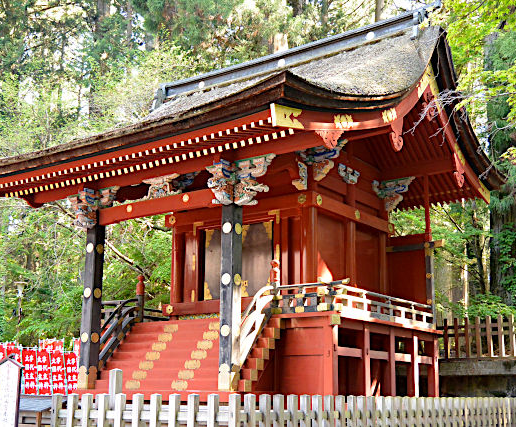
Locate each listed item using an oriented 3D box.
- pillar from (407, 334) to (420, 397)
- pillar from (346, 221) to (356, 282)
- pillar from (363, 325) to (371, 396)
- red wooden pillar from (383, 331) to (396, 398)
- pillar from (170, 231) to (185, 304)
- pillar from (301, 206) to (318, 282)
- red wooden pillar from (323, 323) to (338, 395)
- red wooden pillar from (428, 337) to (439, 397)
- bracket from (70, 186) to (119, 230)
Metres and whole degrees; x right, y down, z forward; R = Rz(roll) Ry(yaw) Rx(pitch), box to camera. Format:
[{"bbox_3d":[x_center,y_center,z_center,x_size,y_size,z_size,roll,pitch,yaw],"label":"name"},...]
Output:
[{"bbox_3d":[2.931,2.893,13.803,0.154,1.188,0.155,-9,-16,35],"label":"pillar"},{"bbox_3d":[1.844,1.081,14.553,0.290,1.822,0.290,-9,-16,35],"label":"pillar"},{"bbox_3d":[1.776,2.507,12.242,0.154,1.188,0.155,-9,-16,35],"label":"pillar"},{"bbox_3d":[2.346,2.698,13.012,0.154,1.188,0.155,-9,-16,35],"label":"red wooden pillar"},{"bbox_3d":[-1.645,1.075,15.128,0.290,1.632,0.290,1,-13,0],"label":"pillar"},{"bbox_3d":[0.919,0.772,13.304,0.290,1.822,0.290,1,-13,0],"label":"pillar"},{"bbox_3d":[1.149,2.298,11.396,0.154,1.188,0.158,-9,-16,35],"label":"red wooden pillar"},{"bbox_3d":[3.496,3.081,14.566,0.154,1.188,0.155,-9,-16,35],"label":"red wooden pillar"},{"bbox_3d":[-3.059,-0.075,13.378,1.170,0.739,0.739,-9,-16,35],"label":"bracket"}]

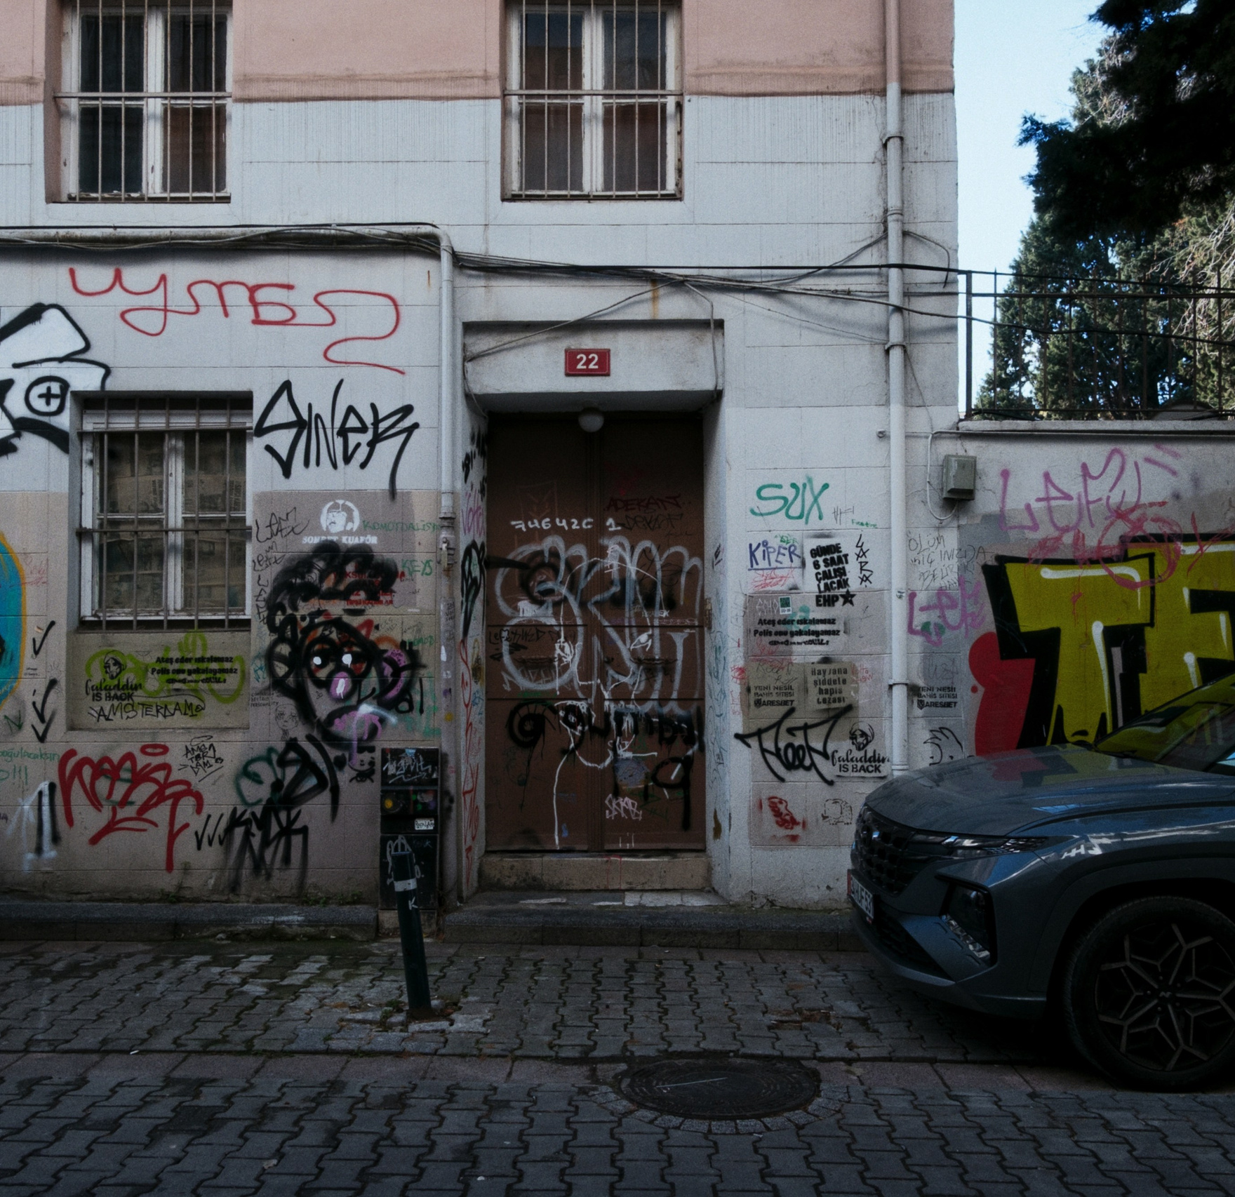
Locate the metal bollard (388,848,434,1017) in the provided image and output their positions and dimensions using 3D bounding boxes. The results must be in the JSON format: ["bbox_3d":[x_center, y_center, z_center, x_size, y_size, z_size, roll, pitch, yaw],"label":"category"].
[{"bbox_3d":[-0.864,1.401,5.020,0.092,0.690,0.092,-7,-1,0],"label":"metal bollard"}]

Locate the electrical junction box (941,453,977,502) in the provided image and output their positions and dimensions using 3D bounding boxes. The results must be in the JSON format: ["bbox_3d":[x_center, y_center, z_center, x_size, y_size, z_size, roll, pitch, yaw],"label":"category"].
[{"bbox_3d":[1.831,-0.645,6.400,0.163,0.228,0.090,3,-2,1],"label":"electrical junction box"}]

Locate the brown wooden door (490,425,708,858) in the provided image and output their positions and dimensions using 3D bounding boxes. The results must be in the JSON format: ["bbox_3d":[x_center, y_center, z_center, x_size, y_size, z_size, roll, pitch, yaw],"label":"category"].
[{"bbox_3d":[-0.135,0.206,7.100,1.300,2.570,0.080,0,-2,0],"label":"brown wooden door"}]

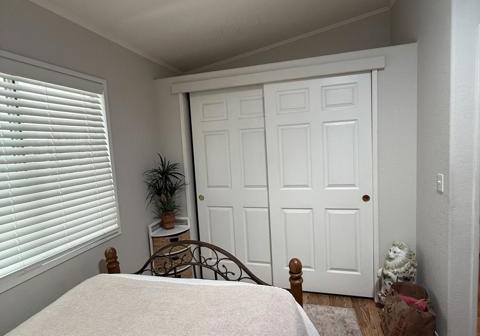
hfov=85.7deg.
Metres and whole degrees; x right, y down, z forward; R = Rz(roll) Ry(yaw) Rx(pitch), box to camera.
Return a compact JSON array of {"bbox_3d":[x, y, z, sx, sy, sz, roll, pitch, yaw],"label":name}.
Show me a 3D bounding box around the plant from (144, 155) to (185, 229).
[{"bbox_3d":[-0.710,0.250,2.568,0.370,0.760,0.370,-2,6,16],"label":"plant"}]

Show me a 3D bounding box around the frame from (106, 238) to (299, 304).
[{"bbox_3d":[-0.286,0.903,1.768,1.450,0.830,0.080,-2,6,16],"label":"frame"}]

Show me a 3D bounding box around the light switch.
[{"bbox_3d":[1.311,0.104,1.698,0.015,0.120,0.075,-2,6,16],"label":"light switch"}]

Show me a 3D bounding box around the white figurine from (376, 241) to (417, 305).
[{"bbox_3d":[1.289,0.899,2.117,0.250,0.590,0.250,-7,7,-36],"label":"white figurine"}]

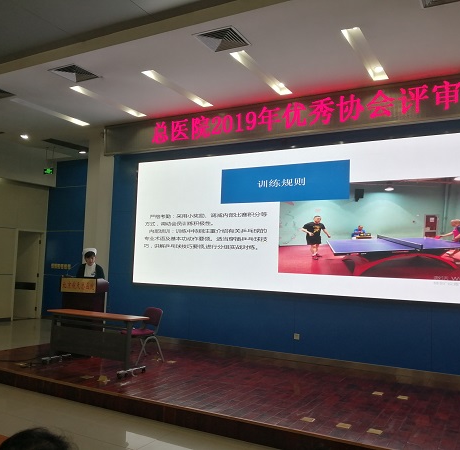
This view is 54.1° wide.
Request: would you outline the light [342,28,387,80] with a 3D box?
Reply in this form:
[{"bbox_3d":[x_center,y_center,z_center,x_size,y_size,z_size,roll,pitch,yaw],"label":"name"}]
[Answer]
[{"bbox_3d":[1.737,-2.120,5.662,0.200,0.080,1.650,0,-4,28],"label":"light"}]

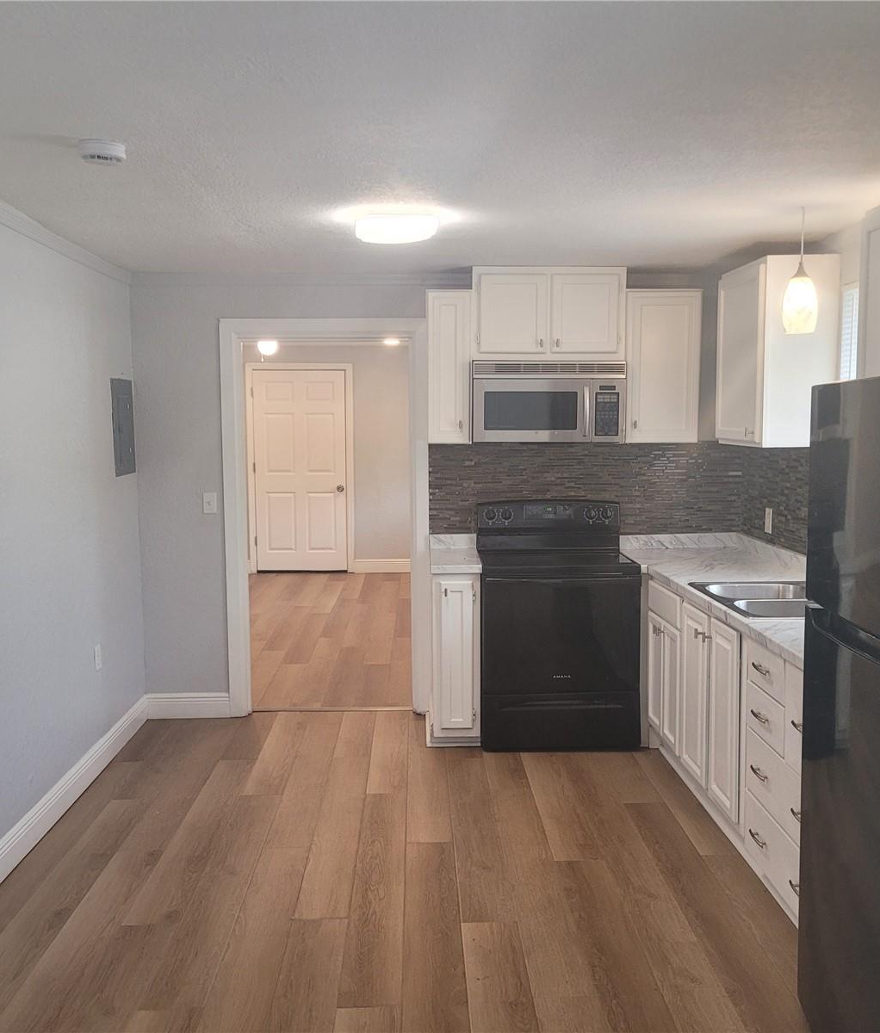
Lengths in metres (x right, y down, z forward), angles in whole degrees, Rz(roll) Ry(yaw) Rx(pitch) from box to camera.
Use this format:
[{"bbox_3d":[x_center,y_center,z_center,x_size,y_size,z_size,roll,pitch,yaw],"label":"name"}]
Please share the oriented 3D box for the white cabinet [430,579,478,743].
[{"bbox_3d":[0.074,0.678,5.324,0.228,0.845,0.580,-1,5,-1],"label":"white cabinet"}]

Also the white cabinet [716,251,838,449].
[{"bbox_3d":[1.474,-0.708,4.582,0.318,0.781,0.618,-1,5,-1],"label":"white cabinet"}]

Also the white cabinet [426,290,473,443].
[{"bbox_3d":[0.048,-0.758,5.317,0.223,0.757,0.325,-1,5,-1],"label":"white cabinet"}]

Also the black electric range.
[{"bbox_3d":[0.576,0.519,5.249,0.758,1.168,0.655,-1,5,-1],"label":"black electric range"}]

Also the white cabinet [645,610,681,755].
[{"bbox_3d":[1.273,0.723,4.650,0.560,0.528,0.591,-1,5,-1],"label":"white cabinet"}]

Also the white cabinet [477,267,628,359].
[{"bbox_3d":[0.544,-1.026,5.303,0.756,0.452,0.325,-1,5,-1],"label":"white cabinet"}]

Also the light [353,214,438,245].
[{"bbox_3d":[-0.166,-1.120,4.044,0.337,0.066,0.337,-1,5,-1],"label":"light"}]

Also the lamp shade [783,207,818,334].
[{"bbox_3d":[1.328,-0.906,3.804,0.133,0.465,0.133,-1,5,-1],"label":"lamp shade"}]

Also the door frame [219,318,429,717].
[{"bbox_3d":[-0.604,0.019,5.594,1.084,2.137,0.170,-1,5,-1],"label":"door frame"}]

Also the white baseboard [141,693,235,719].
[{"bbox_3d":[-1.365,1.033,5.606,0.455,0.130,0.017,-1,5,-1],"label":"white baseboard"}]

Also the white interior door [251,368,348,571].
[{"bbox_3d":[-1.421,-0.465,10.526,0.915,2.039,0.045,-1,5,-1],"label":"white interior door"}]

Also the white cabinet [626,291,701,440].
[{"bbox_3d":[1.110,-0.760,5.324,0.376,0.755,0.332,-1,5,-1],"label":"white cabinet"}]

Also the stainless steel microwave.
[{"bbox_3d":[0.540,-0.577,5.298,0.760,0.393,0.387,-1,5,-1],"label":"stainless steel microwave"}]

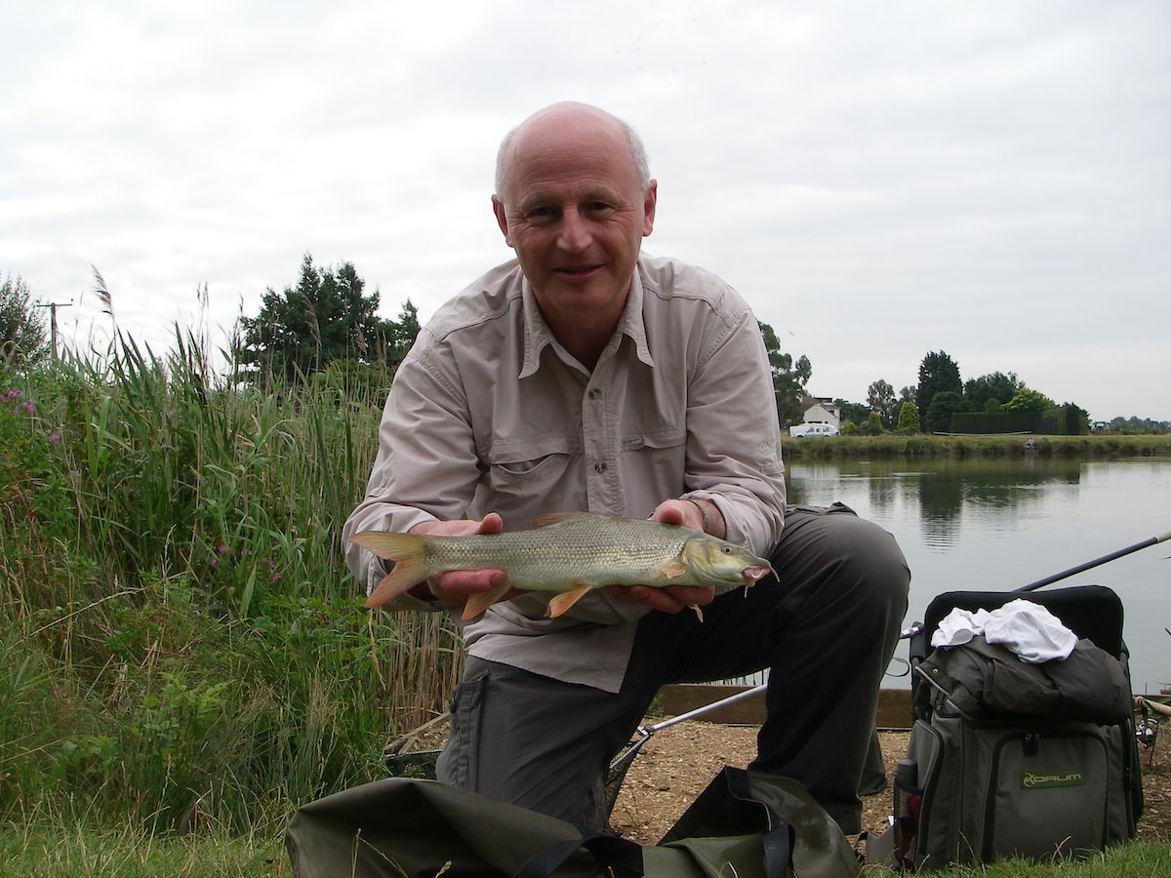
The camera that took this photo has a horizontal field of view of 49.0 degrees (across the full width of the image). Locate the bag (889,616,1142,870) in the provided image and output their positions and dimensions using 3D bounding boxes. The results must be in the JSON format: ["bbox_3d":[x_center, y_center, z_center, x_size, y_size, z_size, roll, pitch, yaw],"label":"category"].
[{"bbox_3d":[0.782,0.550,2.360,0.390,0.380,0.240,0,0,-14],"label":"bag"}]

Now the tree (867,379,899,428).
[{"bbox_3d":[40.460,-4.640,175.000,4.200,7.000,4.200,0,0,0],"label":"tree"}]

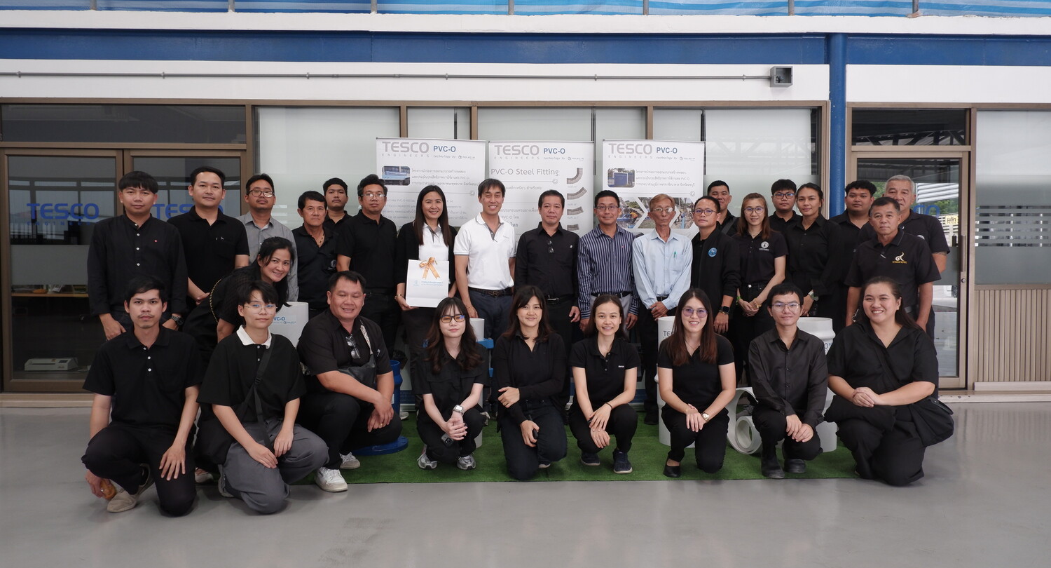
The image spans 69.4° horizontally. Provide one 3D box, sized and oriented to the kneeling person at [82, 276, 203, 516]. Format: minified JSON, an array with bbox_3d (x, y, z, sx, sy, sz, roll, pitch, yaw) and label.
[{"bbox_3d":[-1.805,0.495,3.600,0.560,1.050,0.640,0,1,-14],"label":"kneeling person"}]

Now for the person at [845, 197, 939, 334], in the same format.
[{"bbox_3d":[2.341,0.216,4.857,0.570,1.550,0.320,0,1,10],"label":"person"}]

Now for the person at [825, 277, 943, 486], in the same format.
[{"bbox_3d":[1.952,0.483,4.163,0.640,1.050,0.680,0,1,13],"label":"person"}]

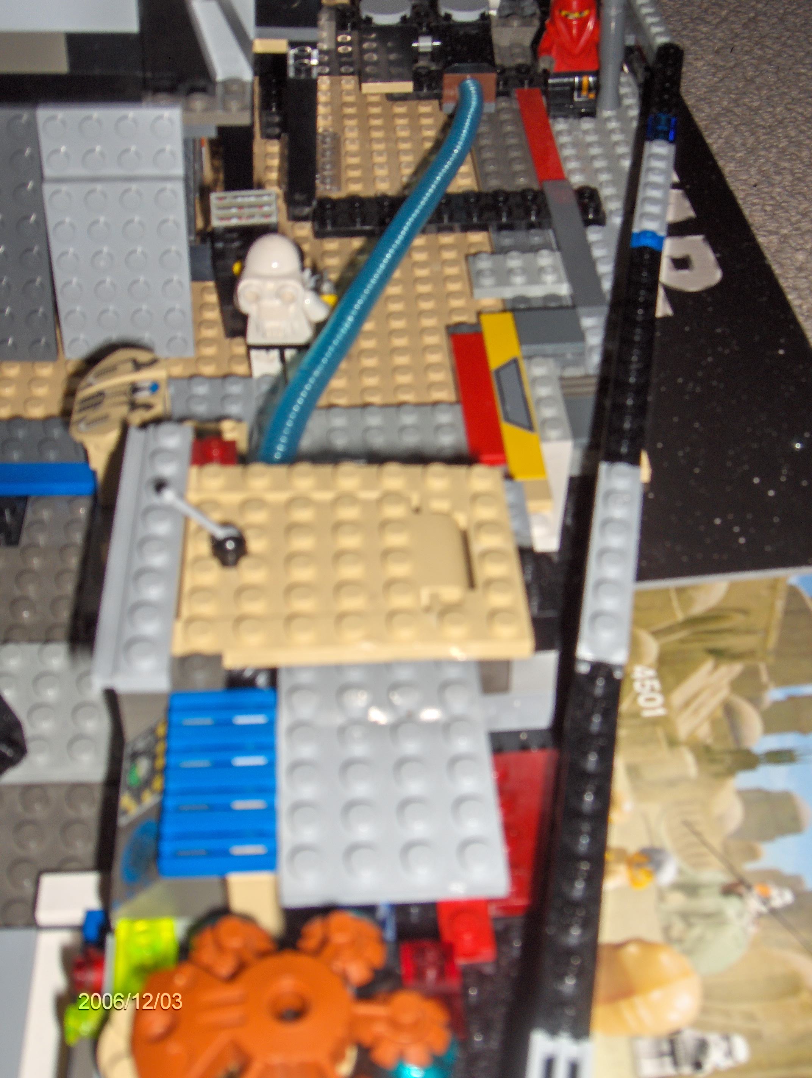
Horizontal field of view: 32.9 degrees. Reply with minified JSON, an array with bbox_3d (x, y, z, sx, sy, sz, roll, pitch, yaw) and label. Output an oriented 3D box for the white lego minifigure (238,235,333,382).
[{"bbox_3d":[-0.028,-0.050,0.317,0.022,0.041,0.017,-3,43,-3],"label":"white lego minifigure"}]

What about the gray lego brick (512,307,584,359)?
[{"bbox_3d":[0.035,-0.051,0.341,0.016,0.003,0.016,-2,42,-3],"label":"gray lego brick"}]

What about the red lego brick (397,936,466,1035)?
[{"bbox_3d":[0.004,0.064,0.197,0.008,0.009,0.010,-3,43,-3],"label":"red lego brick"}]

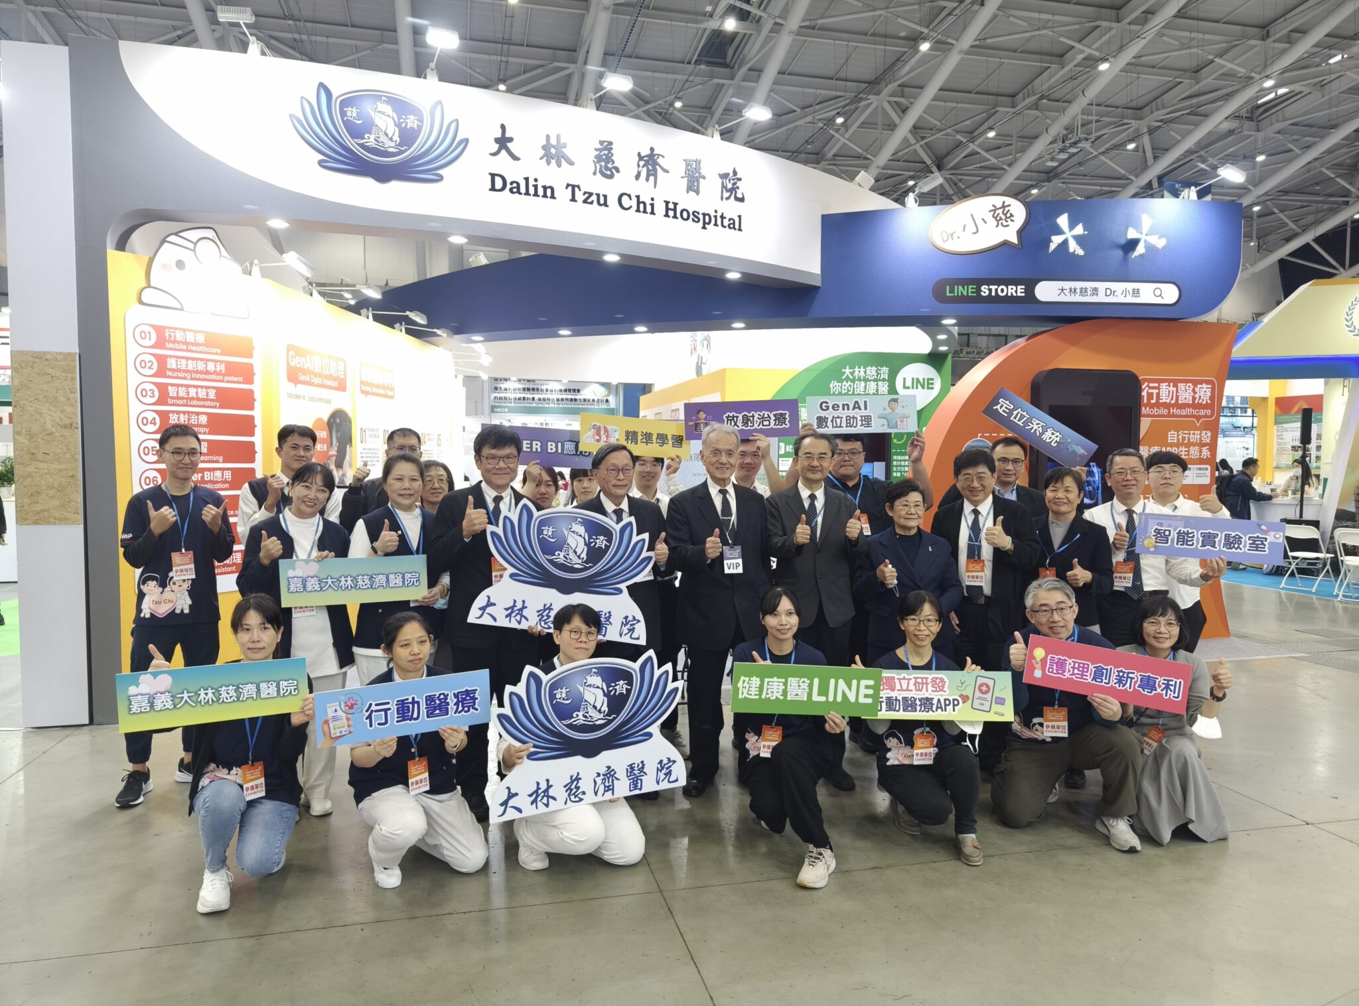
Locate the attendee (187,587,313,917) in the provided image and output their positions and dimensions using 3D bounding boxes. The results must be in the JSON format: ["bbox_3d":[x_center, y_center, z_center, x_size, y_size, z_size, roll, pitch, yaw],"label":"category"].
[{"bbox_3d":[-1.597,0.867,3.400,0.500,1.040,0.700,0,3,-14],"label":"attendee"}]

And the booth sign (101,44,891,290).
[{"bbox_3d":[-0.470,-2.271,6.650,6.100,0.940,0.600,-1,3,-30],"label":"booth sign"}]

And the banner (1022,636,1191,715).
[{"bbox_3d":[1.730,0.700,3.680,0.600,0.200,0.012,9,-7,26],"label":"banner"}]

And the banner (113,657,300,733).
[{"bbox_3d":[-1.645,0.680,3.200,0.600,0.200,0.010,-2,3,-19],"label":"banner"}]

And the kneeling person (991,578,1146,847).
[{"bbox_3d":[1.636,0.833,3.850,0.620,1.026,0.780,1,3,18],"label":"kneeling person"}]

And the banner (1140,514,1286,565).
[{"bbox_3d":[2.600,0.178,4.420,0.620,0.200,0.020,4,0,25],"label":"banner"}]

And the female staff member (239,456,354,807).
[{"bbox_3d":[-1.712,0.580,4.040,0.490,1.550,0.380,0,3,-13],"label":"female staff member"}]

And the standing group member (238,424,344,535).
[{"bbox_3d":[-2.047,0.446,4.750,0.520,1.722,0.370,-1,3,-21],"label":"standing group member"}]

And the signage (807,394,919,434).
[{"bbox_3d":[0.980,-0.470,4.860,0.600,0.200,0.012,-2,-2,3],"label":"signage"}]

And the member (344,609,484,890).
[{"bbox_3d":[-1.020,0.892,3.520,0.520,0.935,0.680,-1,3,-19],"label":"member"}]

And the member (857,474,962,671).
[{"bbox_3d":[1.074,0.614,4.200,0.500,1.500,0.360,1,3,9],"label":"member"}]

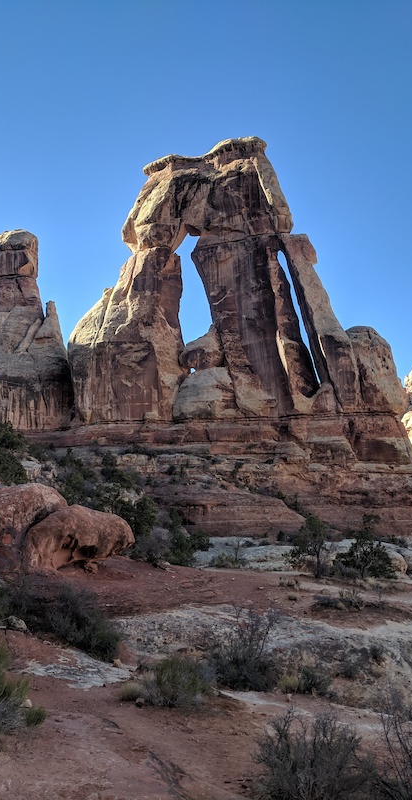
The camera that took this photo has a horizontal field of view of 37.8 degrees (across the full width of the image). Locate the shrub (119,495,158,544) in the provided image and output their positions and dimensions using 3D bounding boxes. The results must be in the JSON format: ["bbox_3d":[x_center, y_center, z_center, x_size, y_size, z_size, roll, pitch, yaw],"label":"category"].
[{"bbox_3d":[-3.258,5.815,29.000,1.950,2.400,1.900,0,-9,0],"label":"shrub"}]

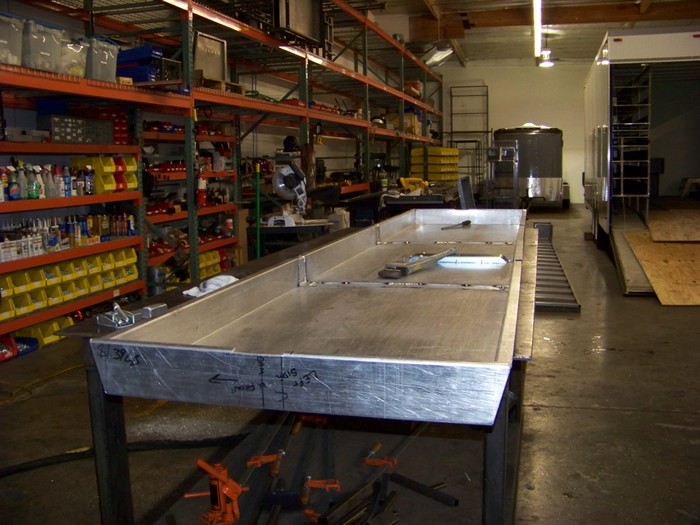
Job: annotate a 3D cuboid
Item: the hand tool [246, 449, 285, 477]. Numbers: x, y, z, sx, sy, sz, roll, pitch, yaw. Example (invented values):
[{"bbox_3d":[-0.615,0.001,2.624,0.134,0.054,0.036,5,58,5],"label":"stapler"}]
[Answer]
[{"bbox_3d":[-0.398,0.962,3.508,0.168,0.050,0.165,-16,6,8],"label":"hand tool"}]

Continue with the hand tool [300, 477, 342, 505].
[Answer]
[{"bbox_3d":[-0.130,1.019,3.261,0.175,0.050,0.190,-1,8,2],"label":"hand tool"}]

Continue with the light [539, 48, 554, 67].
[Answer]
[{"bbox_3d":[4.944,-5.148,18.300,0.380,0.410,0.380,1,8,15],"label":"light"}]

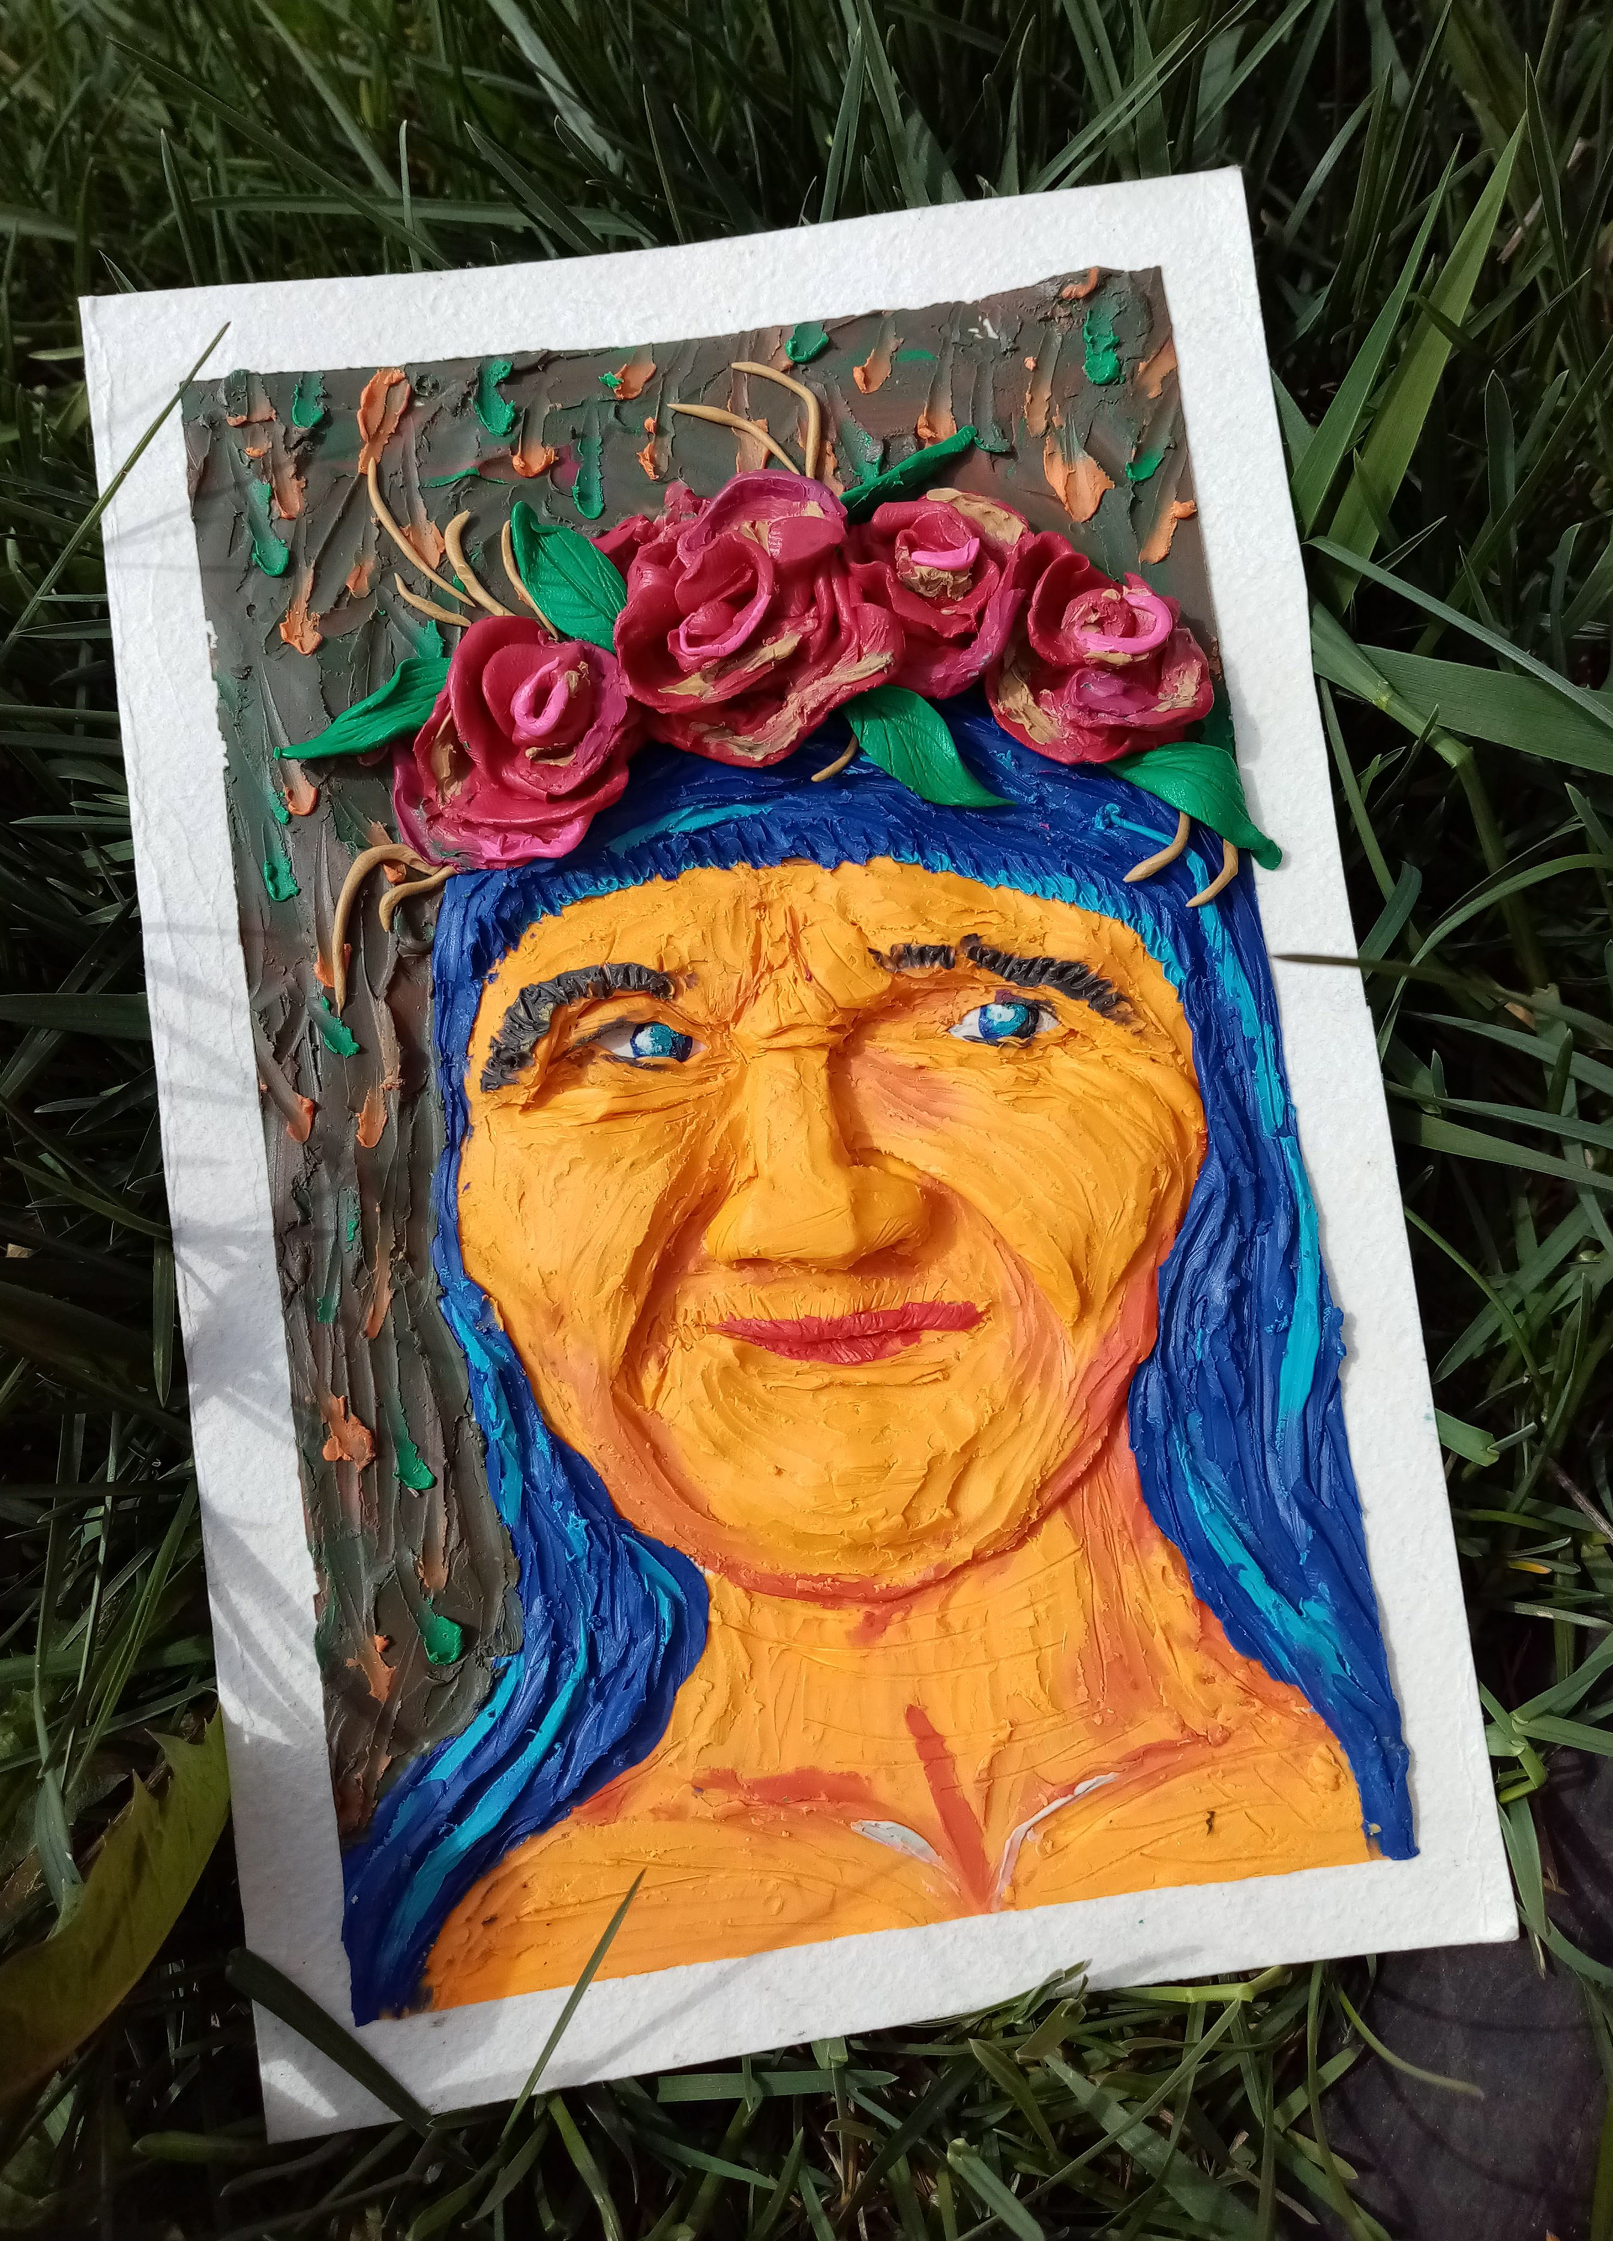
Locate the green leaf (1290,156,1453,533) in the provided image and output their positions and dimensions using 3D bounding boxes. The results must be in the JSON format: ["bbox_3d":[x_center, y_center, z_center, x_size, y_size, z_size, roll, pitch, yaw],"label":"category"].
[{"bbox_3d":[0.072,-0.099,0.215,0.005,0.002,0.049,22,96,1],"label":"green leaf"}]

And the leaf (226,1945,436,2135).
[{"bbox_3d":[-0.054,0.105,0.192,0.004,0.002,0.030,-45,100,-7],"label":"leaf"}]

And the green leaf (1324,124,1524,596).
[{"bbox_3d":[0.081,-0.098,0.218,0.007,0.002,0.062,20,96,1],"label":"green leaf"}]

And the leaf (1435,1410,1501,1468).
[{"bbox_3d":[0.081,0.039,0.208,0.008,0.002,0.004,27,83,7],"label":"leaf"}]

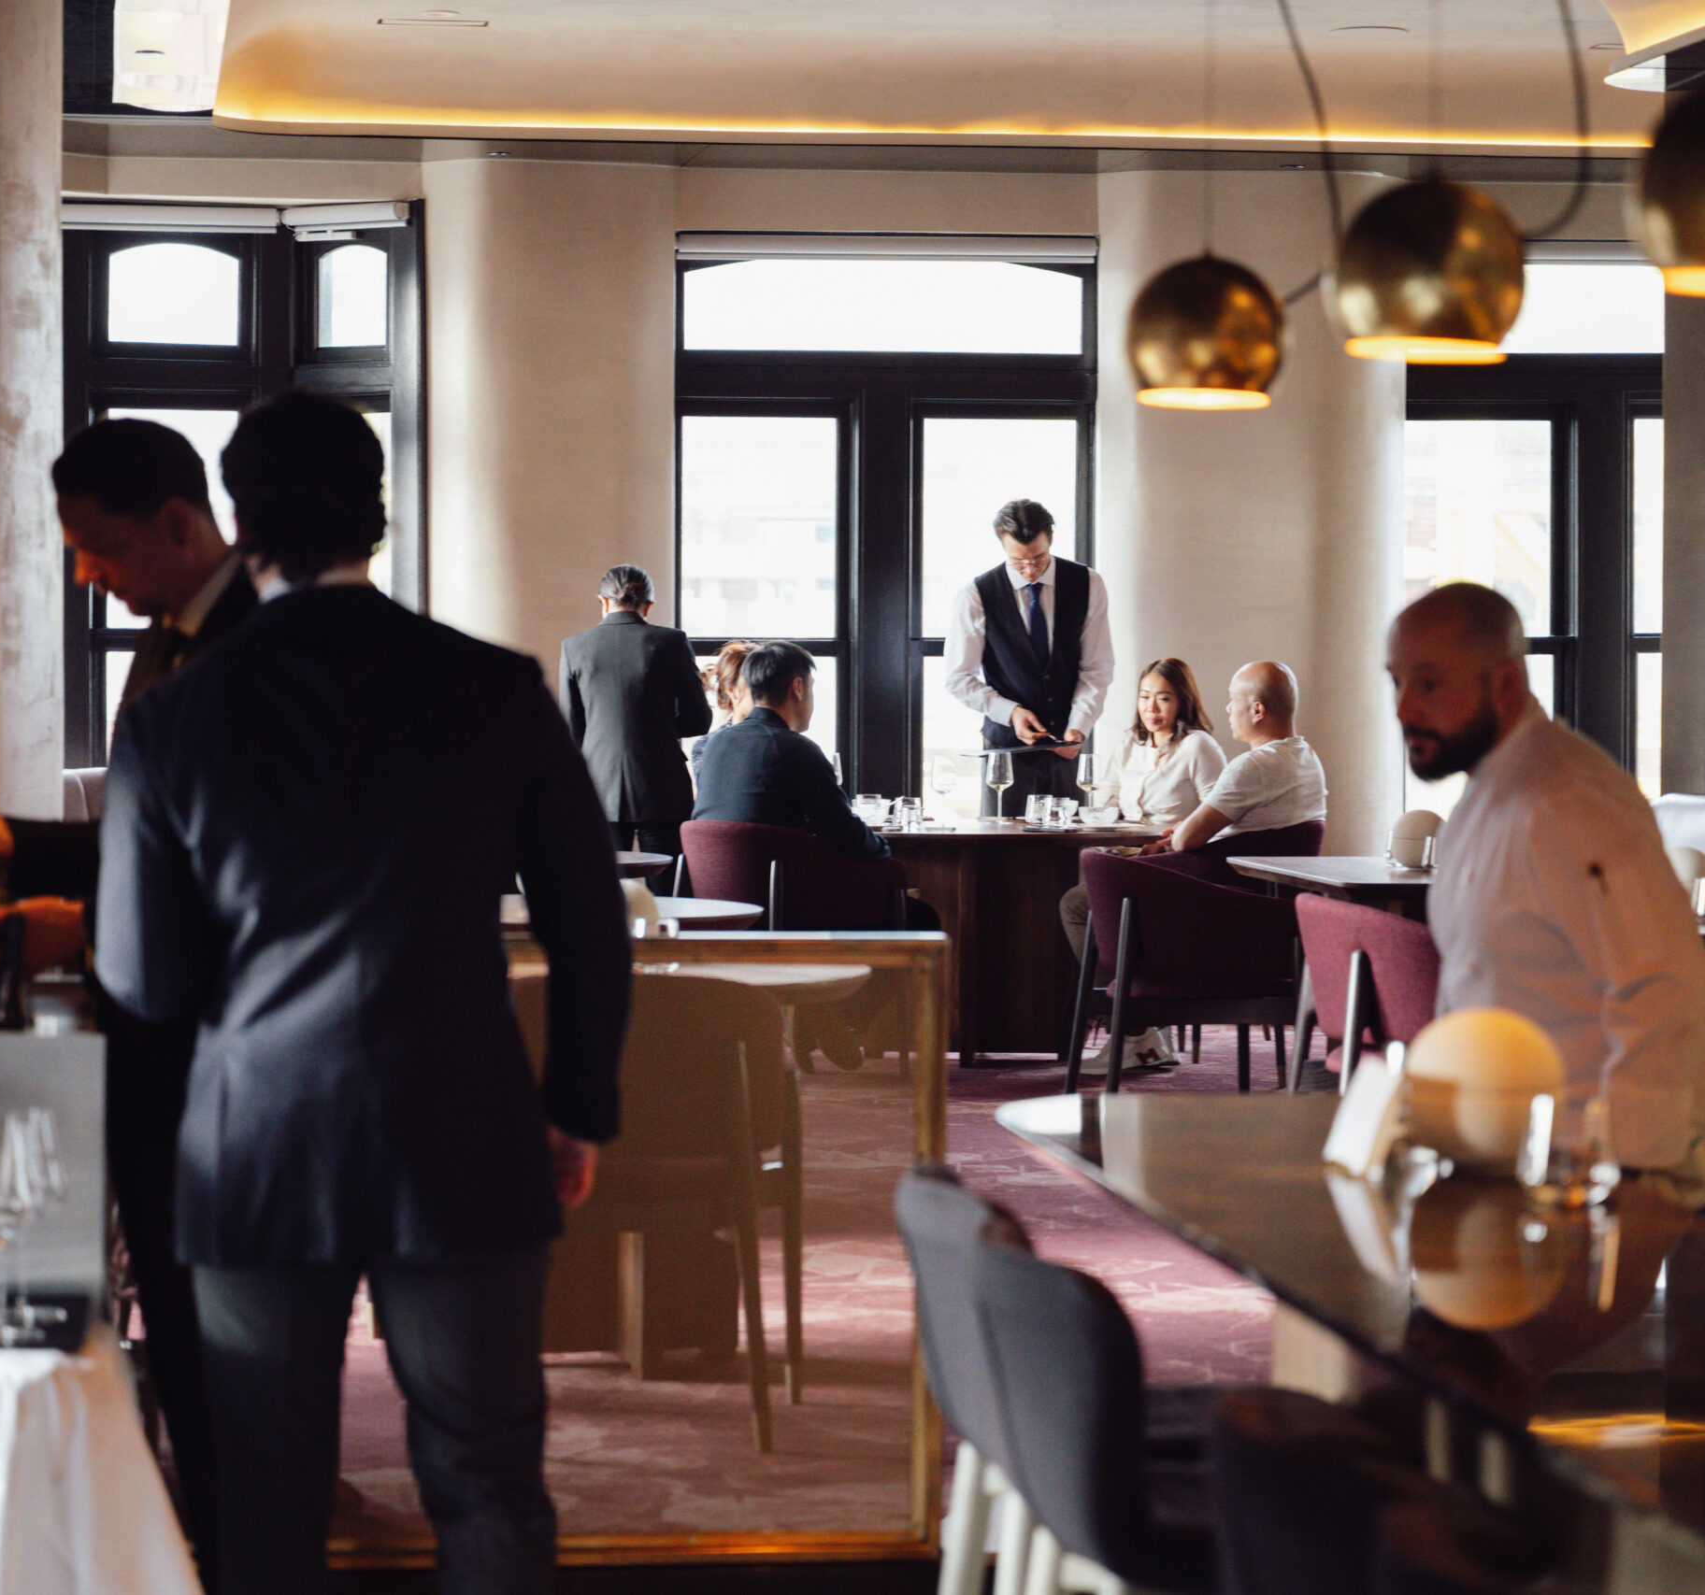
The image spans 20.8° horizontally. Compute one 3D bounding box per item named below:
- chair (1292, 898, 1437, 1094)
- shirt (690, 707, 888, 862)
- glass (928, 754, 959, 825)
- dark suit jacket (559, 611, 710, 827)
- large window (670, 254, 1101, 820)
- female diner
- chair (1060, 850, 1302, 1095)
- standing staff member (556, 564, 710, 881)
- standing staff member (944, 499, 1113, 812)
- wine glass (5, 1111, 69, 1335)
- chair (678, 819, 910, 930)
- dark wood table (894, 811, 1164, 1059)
[{"bbox_3d":[1.330,0.617,10.650,0.580,0.800,0.590,0,2,-10],"label":"chair"},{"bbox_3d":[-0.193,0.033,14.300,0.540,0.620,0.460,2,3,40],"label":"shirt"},{"bbox_3d":[0.298,-0.028,15.300,0.086,0.232,0.086,0,2,0],"label":"glass"},{"bbox_3d":[-0.721,-0.254,15.150,0.520,0.720,0.360,1,2,19],"label":"dark suit jacket"},{"bbox_3d":[0.123,-0.945,17.000,1.550,2.150,0.130,0,2,-5],"label":"large window"},{"bbox_3d":[0.962,0.181,15.200,0.500,1.290,0.720,2,3,41],"label":"female diner"},{"bbox_3d":[0.889,0.545,12.650,0.550,0.800,0.570,0,2,-12],"label":"chair"},{"bbox_3d":[-0.721,0.026,15.150,0.520,1.600,0.380,1,2,19],"label":"standing staff member"},{"bbox_3d":[0.602,-0.091,15.850,0.570,1.820,0.420,0,2,-7],"label":"standing staff member"},{"bbox_3d":[-0.869,0.444,4.920,0.083,0.222,0.083,0,2,0],"label":"wine glass"},{"bbox_3d":[-0.180,0.464,14.280,0.580,0.800,0.590,-1,3,-35],"label":"chair"},{"bbox_3d":[0.447,0.475,15.150,1.300,0.750,1.300,0,2,-5],"label":"dark wood table"}]

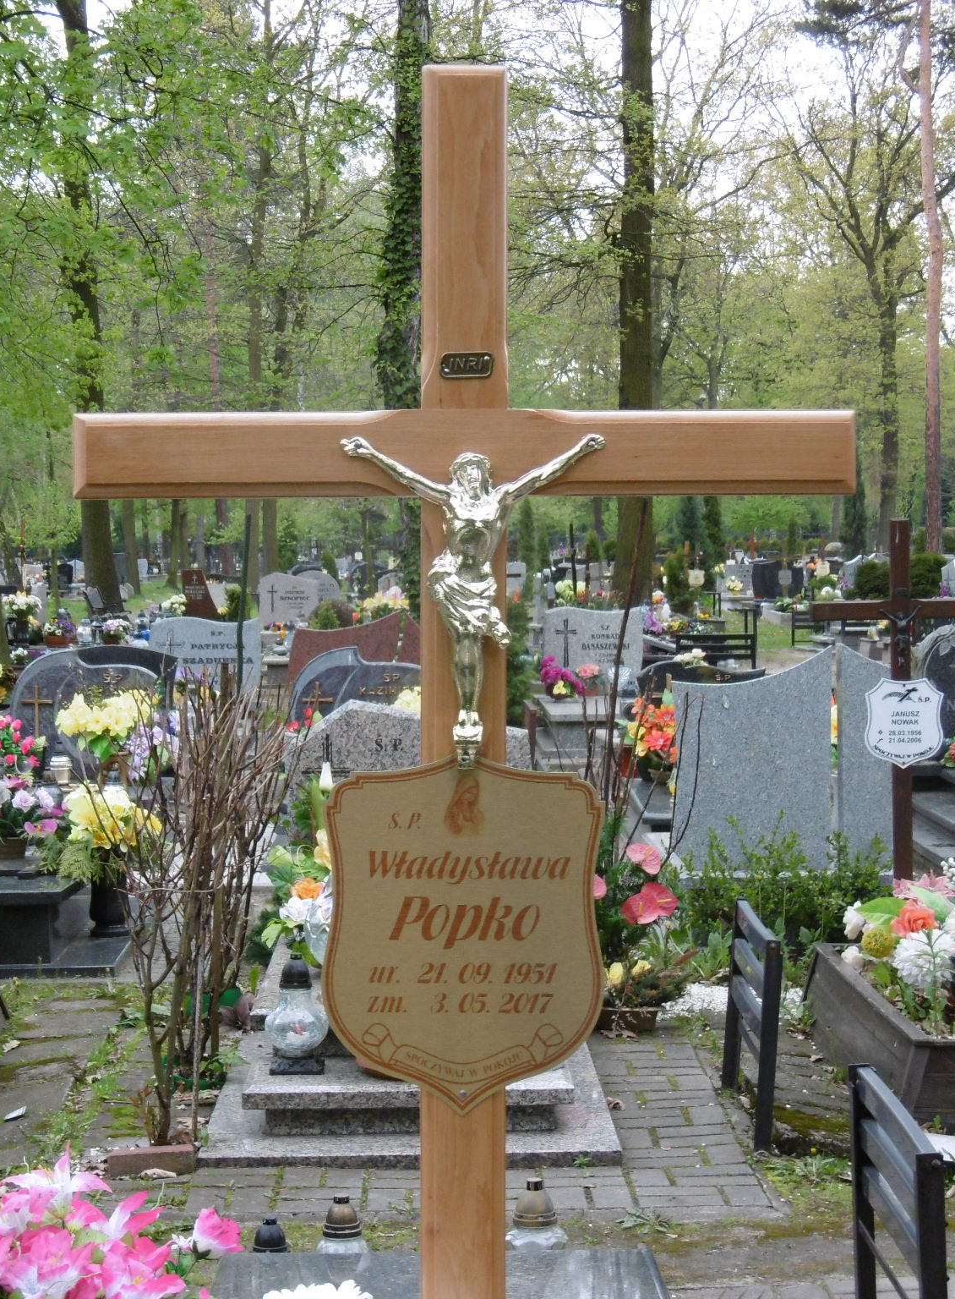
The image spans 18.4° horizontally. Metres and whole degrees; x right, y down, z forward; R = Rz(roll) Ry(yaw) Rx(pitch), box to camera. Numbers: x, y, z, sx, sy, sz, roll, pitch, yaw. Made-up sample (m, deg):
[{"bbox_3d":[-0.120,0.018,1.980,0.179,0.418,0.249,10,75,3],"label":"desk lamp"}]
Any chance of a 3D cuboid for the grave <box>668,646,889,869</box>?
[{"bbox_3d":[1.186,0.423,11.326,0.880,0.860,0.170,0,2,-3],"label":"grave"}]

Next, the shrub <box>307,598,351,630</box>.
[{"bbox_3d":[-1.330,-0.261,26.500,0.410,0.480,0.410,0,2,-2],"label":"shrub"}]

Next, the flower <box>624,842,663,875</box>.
[{"bbox_3d":[0.537,0.675,9.534,0.125,0.105,0.070,0,2,-1],"label":"flower"}]

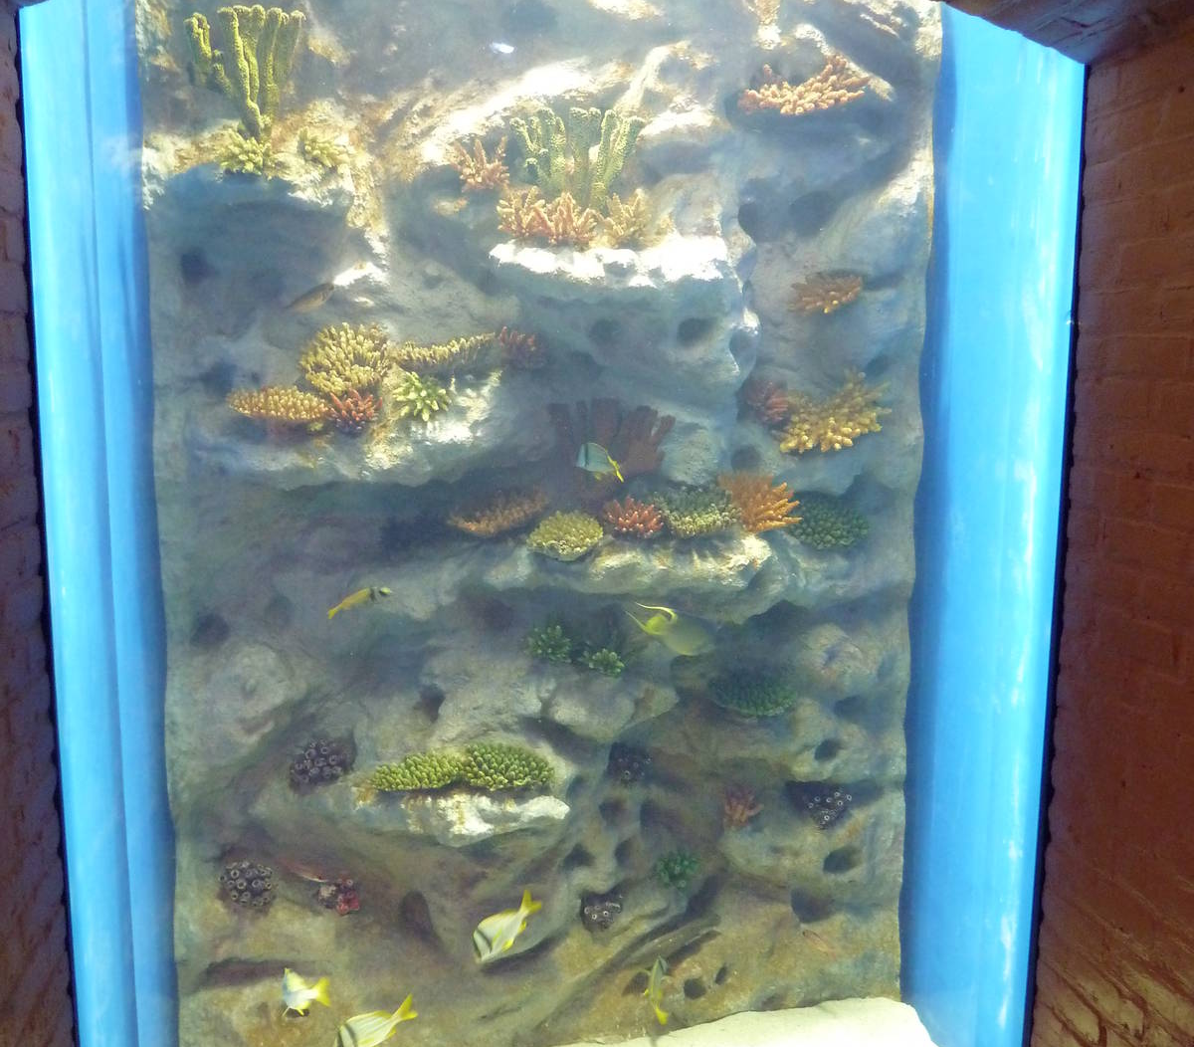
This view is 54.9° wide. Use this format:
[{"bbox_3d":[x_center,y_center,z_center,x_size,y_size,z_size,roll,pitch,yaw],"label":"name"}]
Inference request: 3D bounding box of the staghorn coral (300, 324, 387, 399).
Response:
[{"bbox_3d":[-0.433,-0.278,1.978,0.148,0.130,0.105,-1,8,-9],"label":"staghorn coral"}]

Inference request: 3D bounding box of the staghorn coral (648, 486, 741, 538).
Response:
[{"bbox_3d":[0.172,-0.021,2.055,0.154,0.091,0.120,-1,8,-9],"label":"staghorn coral"}]

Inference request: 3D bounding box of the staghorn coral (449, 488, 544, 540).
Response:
[{"bbox_3d":[-0.183,-0.020,2.094,0.179,0.085,0.120,-1,8,-9],"label":"staghorn coral"}]

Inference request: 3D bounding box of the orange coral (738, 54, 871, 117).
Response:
[{"bbox_3d":[0.362,-0.764,2.009,0.219,0.100,0.140,-1,8,-9],"label":"orange coral"}]

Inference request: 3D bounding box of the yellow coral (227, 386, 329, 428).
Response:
[{"bbox_3d":[-0.544,-0.200,1.971,0.165,0.070,0.120,-1,8,-9],"label":"yellow coral"}]

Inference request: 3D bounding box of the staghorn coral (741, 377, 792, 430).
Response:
[{"bbox_3d":[0.316,-0.224,2.146,0.082,0.094,0.075,-1,8,-9],"label":"staghorn coral"}]

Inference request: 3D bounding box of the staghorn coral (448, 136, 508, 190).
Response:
[{"bbox_3d":[-0.200,-0.607,1.937,0.098,0.087,0.080,-1,8,-9],"label":"staghorn coral"}]

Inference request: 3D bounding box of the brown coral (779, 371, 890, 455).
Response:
[{"bbox_3d":[0.437,-0.206,2.128,0.184,0.149,0.125,-1,8,-9],"label":"brown coral"}]

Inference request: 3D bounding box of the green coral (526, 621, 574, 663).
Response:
[{"bbox_3d":[-0.084,0.213,2.064,0.081,0.069,0.075,-1,8,-9],"label":"green coral"}]

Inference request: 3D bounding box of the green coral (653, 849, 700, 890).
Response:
[{"bbox_3d":[0.152,0.664,2.203,0.083,0.074,0.065,-1,8,-9],"label":"green coral"}]

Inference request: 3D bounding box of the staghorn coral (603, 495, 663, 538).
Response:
[{"bbox_3d":[0.067,-0.011,2.103,0.108,0.071,0.090,-1,8,-9],"label":"staghorn coral"}]

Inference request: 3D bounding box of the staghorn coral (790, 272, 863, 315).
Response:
[{"bbox_3d":[0.427,-0.425,2.136,0.120,0.074,0.085,-1,8,-9],"label":"staghorn coral"}]

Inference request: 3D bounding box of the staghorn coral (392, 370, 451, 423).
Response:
[{"bbox_3d":[-0.299,-0.220,1.976,0.102,0.088,0.090,-1,8,-9],"label":"staghorn coral"}]

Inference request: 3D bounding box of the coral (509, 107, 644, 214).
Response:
[{"bbox_3d":[-0.035,-0.614,1.932,0.224,0.169,0.110,-1,8,-9],"label":"coral"}]

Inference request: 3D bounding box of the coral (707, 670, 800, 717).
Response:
[{"bbox_3d":[0.289,0.316,2.129,0.154,0.075,0.130,-1,8,-9],"label":"coral"}]

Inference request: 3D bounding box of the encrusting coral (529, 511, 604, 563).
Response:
[{"bbox_3d":[-0.059,0.021,2.063,0.132,0.083,0.110,-1,8,-9],"label":"encrusting coral"}]

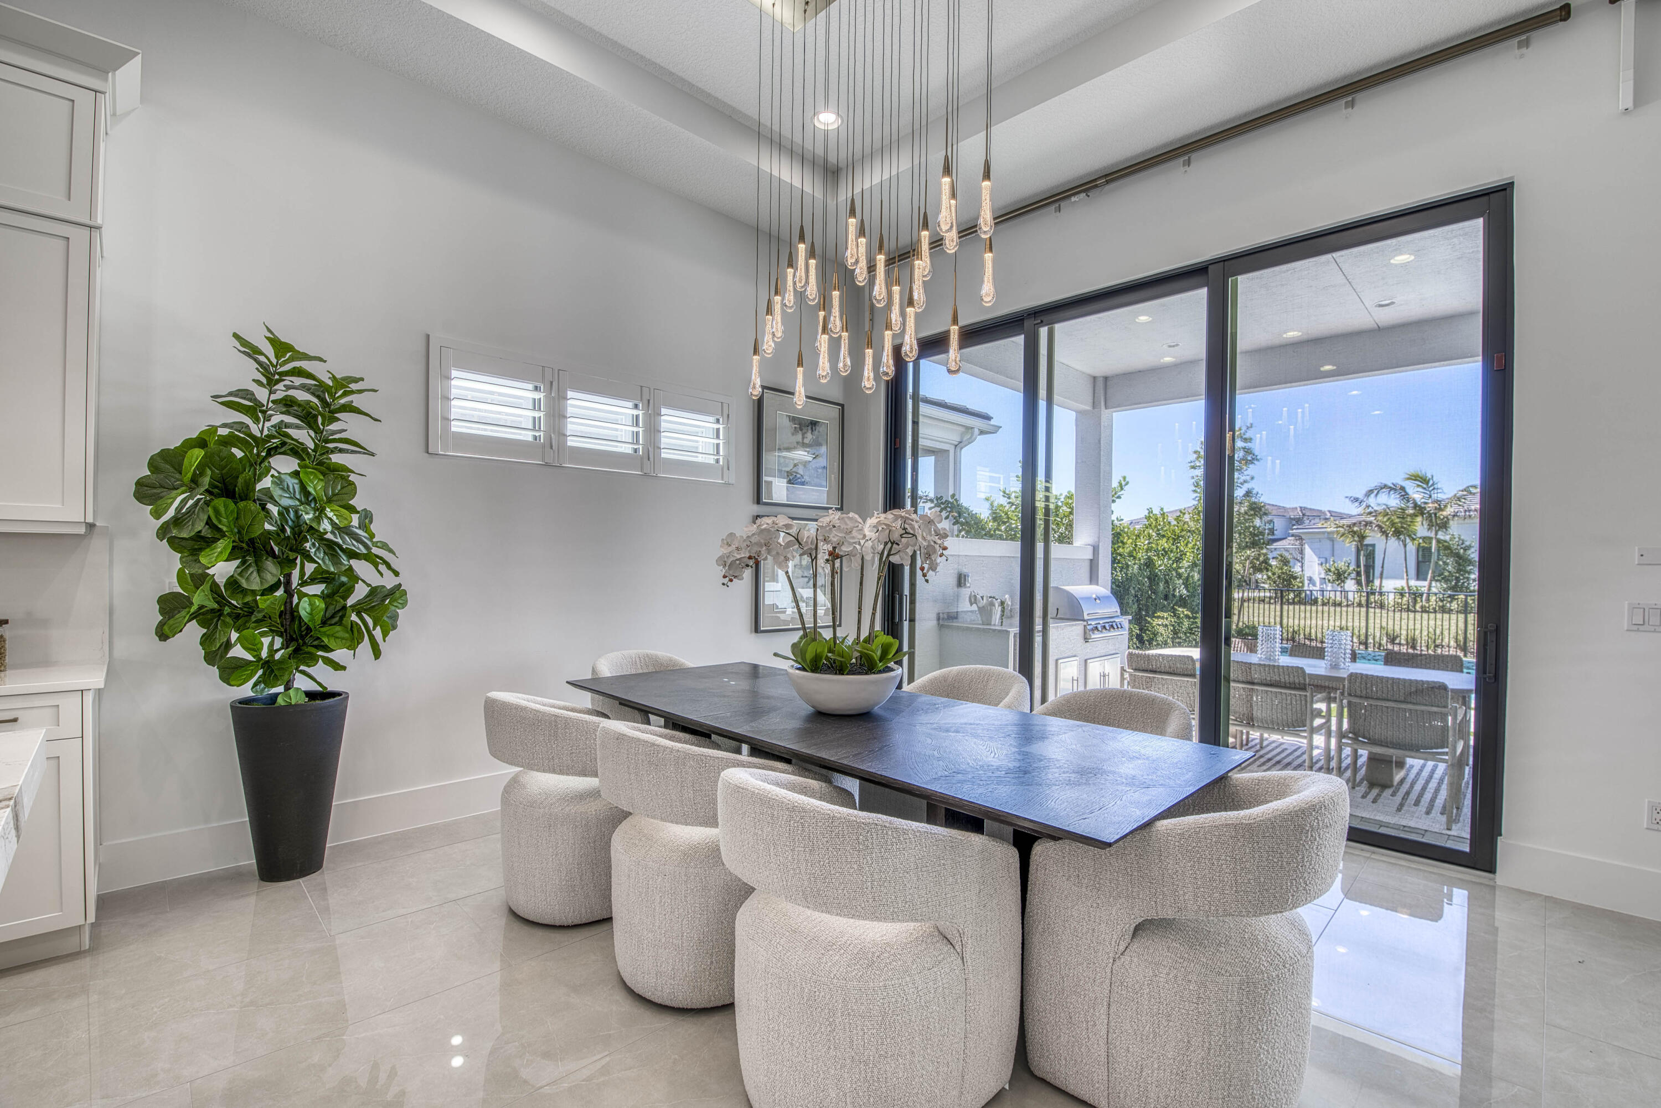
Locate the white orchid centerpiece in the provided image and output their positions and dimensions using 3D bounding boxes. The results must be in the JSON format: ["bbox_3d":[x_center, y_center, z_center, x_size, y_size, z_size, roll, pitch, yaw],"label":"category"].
[{"bbox_3d":[0.012,0.140,2.610,0.860,0.630,0.620,1,0,0],"label":"white orchid centerpiece"}]

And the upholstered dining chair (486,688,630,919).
[{"bbox_3d":[-0.967,0.950,2.812,0.690,0.770,0.690,2,-1,-45],"label":"upholstered dining chair"}]

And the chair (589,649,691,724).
[{"bbox_3d":[-0.990,0.956,3.788,0.690,0.770,0.690,2,-1,-45],"label":"chair"}]

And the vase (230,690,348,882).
[{"bbox_3d":[-2.215,0.956,2.850,0.390,0.710,0.390,2,-1,-45],"label":"vase"}]

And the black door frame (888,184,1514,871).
[{"bbox_3d":[1.743,-0.131,4.370,0.150,3.060,3.630,2,-1,-45],"label":"black door frame"}]

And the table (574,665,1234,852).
[{"bbox_3d":[0.054,0.974,2.599,2.430,0.760,0.990,1,-1,44],"label":"table"}]

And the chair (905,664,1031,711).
[{"bbox_3d":[0.620,0.986,3.441,0.690,0.770,0.690,2,-1,-45],"label":"chair"}]

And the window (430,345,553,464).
[{"bbox_3d":[-1.729,-0.755,3.563,0.600,0.540,0.070,2,-1,-45],"label":"window"}]

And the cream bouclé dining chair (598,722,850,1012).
[{"bbox_3d":[-0.403,0.958,2.371,0.690,0.770,0.690,2,-1,-45],"label":"cream bouclé dining chair"}]

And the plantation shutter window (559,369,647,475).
[{"bbox_3d":[-1.290,-0.743,3.997,0.560,0.530,0.070,2,-1,-45],"label":"plantation shutter window"}]

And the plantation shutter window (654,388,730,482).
[{"bbox_3d":[-0.873,-0.732,4.411,0.575,0.530,0.070,2,-1,-45],"label":"plantation shutter window"}]

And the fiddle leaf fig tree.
[{"bbox_3d":[-2.155,-0.129,2.734,0.850,1.500,0.660,2,-1,-45],"label":"fiddle leaf fig tree"}]

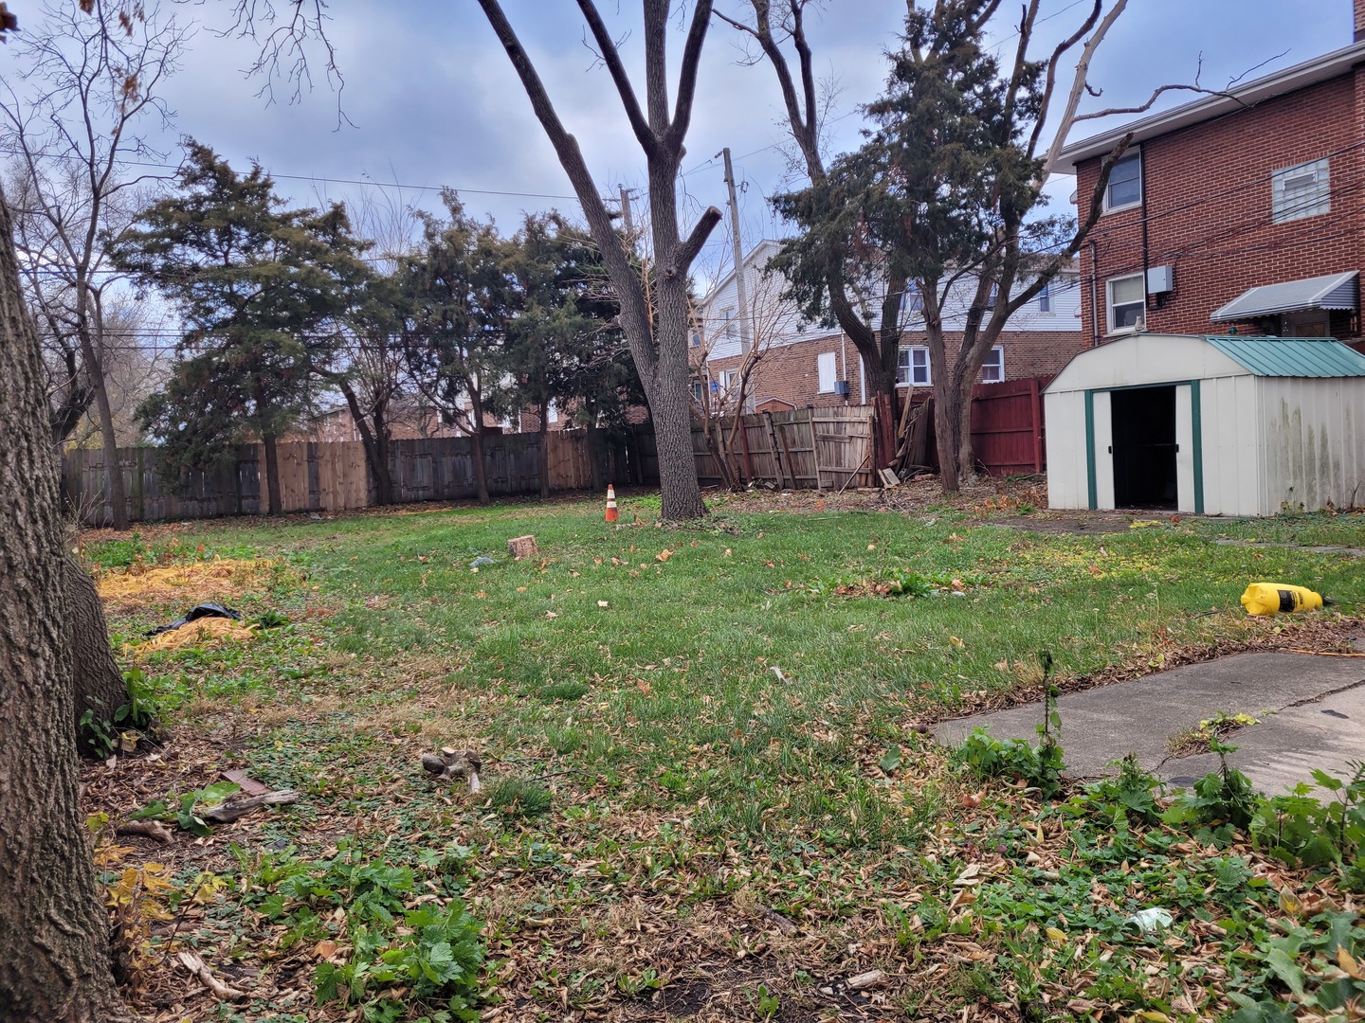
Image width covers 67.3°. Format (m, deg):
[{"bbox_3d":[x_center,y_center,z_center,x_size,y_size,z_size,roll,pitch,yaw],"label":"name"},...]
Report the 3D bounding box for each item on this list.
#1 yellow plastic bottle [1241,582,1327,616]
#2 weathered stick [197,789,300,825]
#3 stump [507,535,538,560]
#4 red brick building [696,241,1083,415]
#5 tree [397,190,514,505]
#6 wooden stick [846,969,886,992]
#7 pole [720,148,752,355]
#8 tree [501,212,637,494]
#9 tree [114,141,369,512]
[{"bbox_3d":[3.524,0.498,6.004,0.465,0.188,0.188,-1,-14,-17],"label":"yellow plastic bottle"},{"bbox_3d":[-1.403,0.951,3.348,0.305,0.055,0.070,-5,4,-25],"label":"weathered stick"},{"bbox_3d":[-1.854,0.421,11.941,0.300,0.250,0.290,-11,3,0],"label":"stump"},{"bbox_3d":[12.056,-6.867,45.677,20.000,9.600,10.400,-5,4,-29],"label":"red brick building"},{"bbox_3d":[-6.381,-4.613,28.800,3.186,8.864,4.000,-4,3,-12],"label":"tree"},{"bbox_3d":[0.370,0.939,2.060,0.084,0.021,0.026,-5,3,-24],"label":"wooden stick"},{"bbox_3d":[1.981,-6.256,33.000,0.300,10.924,0.300,-6,0,0],"label":"pole"},{"bbox_3d":[-3.363,-4.695,30.500,3.798,8.433,4.300,-3,3,-6],"label":"tree"},{"bbox_3d":[-12.057,-5.053,28.000,6.682,10.166,6.300,-4,3,-23],"label":"tree"}]

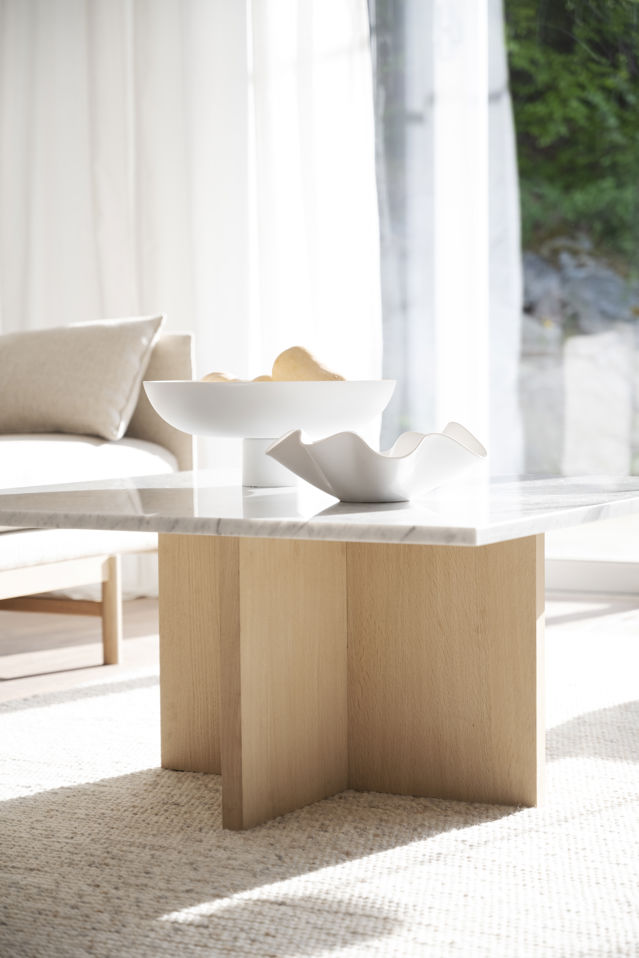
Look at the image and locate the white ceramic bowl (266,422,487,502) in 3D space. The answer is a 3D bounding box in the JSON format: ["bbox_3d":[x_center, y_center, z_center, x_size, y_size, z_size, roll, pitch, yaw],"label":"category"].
[{"bbox_3d":[0.070,-0.019,2.326,0.272,0.093,0.265,0,3,0],"label":"white ceramic bowl"}]

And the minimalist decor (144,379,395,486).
[{"bbox_3d":[-0.071,-0.065,2.661,0.361,0.150,0.361,0,3,0],"label":"minimalist decor"}]

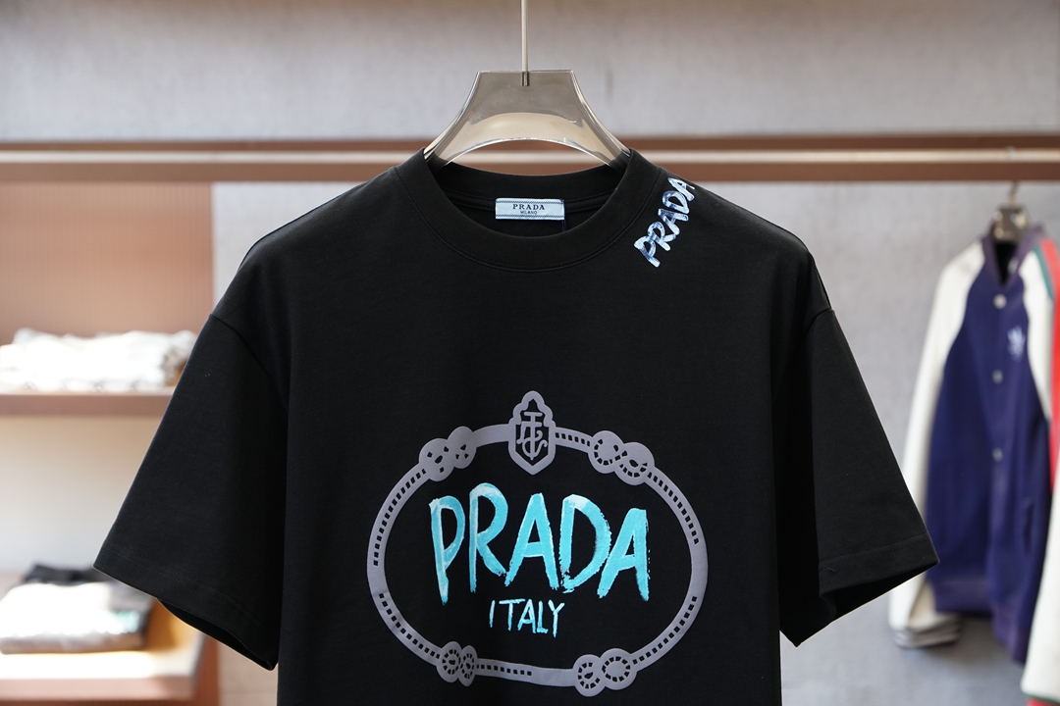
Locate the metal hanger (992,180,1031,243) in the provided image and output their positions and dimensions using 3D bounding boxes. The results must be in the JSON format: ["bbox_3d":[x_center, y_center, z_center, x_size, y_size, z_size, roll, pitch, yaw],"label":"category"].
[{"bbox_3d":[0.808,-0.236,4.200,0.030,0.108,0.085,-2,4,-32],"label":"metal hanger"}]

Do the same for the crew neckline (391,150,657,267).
[{"bbox_3d":[-0.001,-0.128,2.220,0.235,0.108,0.100,0,3,0],"label":"crew neckline"}]

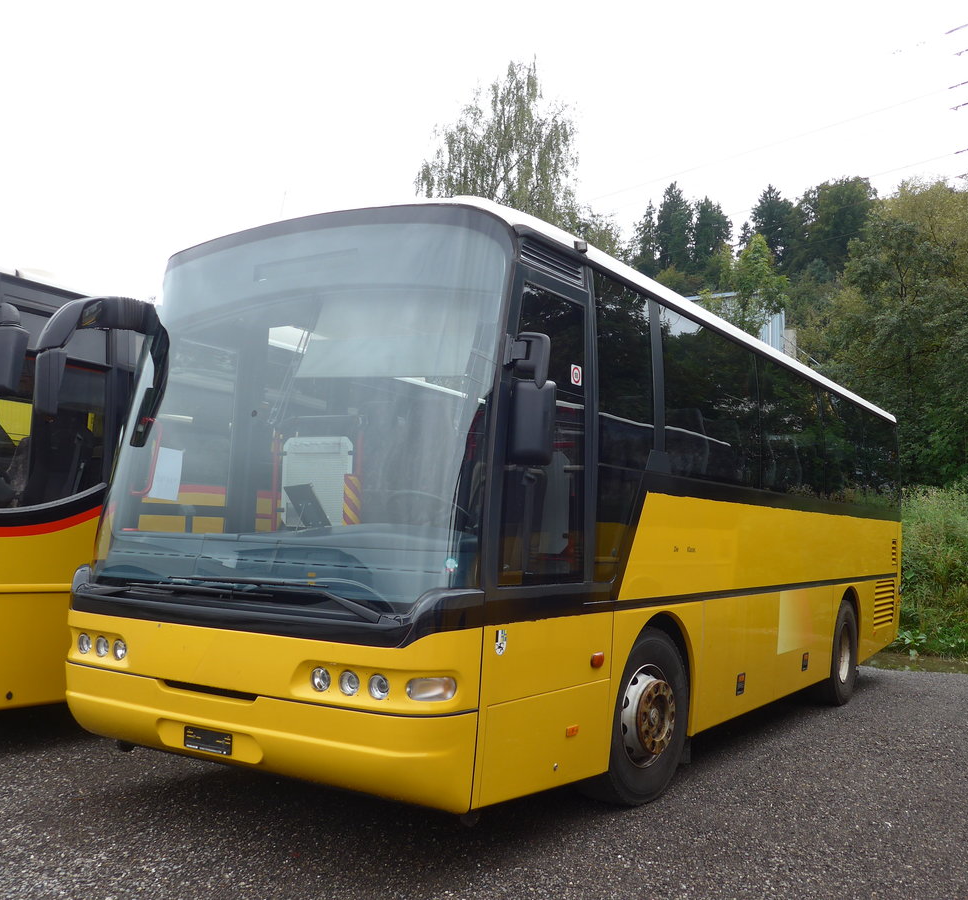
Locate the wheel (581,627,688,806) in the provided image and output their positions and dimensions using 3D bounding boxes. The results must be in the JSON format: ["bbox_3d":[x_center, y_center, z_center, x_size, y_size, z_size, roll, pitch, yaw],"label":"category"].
[{"bbox_3d":[0.857,1.582,6.025,0.310,1.030,1.030,-1,-6,38],"label":"wheel"}]

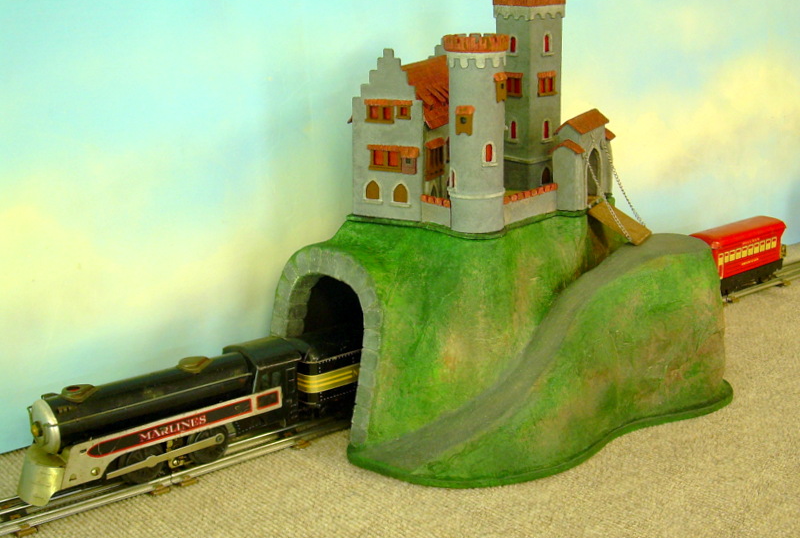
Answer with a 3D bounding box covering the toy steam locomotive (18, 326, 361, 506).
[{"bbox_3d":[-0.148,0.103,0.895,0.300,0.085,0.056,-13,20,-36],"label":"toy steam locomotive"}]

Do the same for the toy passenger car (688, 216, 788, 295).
[{"bbox_3d":[0.367,-0.014,1.279,0.146,0.077,0.054,-13,20,-36],"label":"toy passenger car"}]

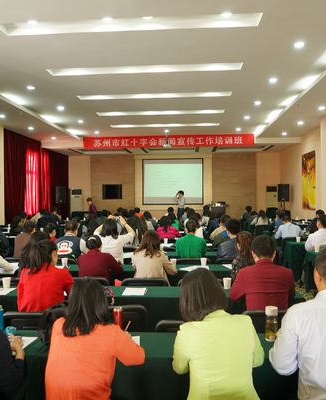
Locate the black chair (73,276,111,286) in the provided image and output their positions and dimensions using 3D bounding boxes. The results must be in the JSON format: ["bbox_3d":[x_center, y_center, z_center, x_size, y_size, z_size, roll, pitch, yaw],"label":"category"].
[{"bbox_3d":[-0.749,1.185,4.220,0.460,0.840,0.550,0,0,4],"label":"black chair"}]

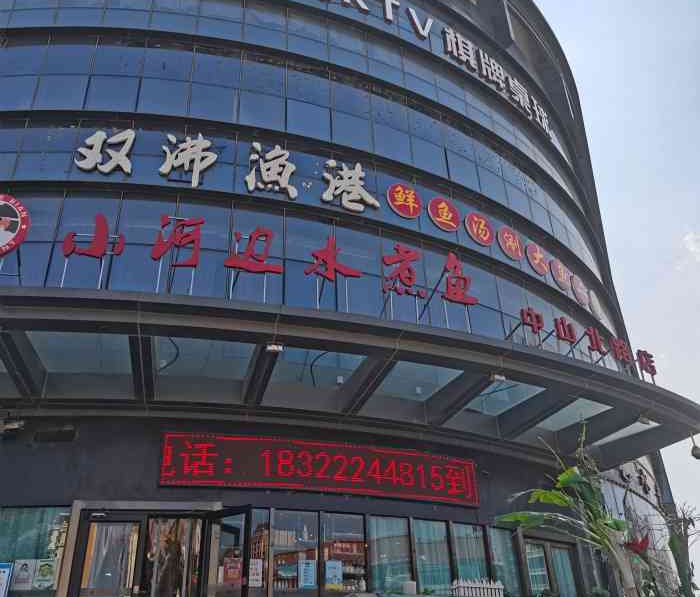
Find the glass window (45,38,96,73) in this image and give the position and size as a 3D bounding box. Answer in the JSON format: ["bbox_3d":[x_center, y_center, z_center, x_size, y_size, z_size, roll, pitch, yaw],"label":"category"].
[{"bbox_3d":[-5.430,-4.703,13.602,0.950,1.000,0.100,-1,-30,-3],"label":"glass window"}]

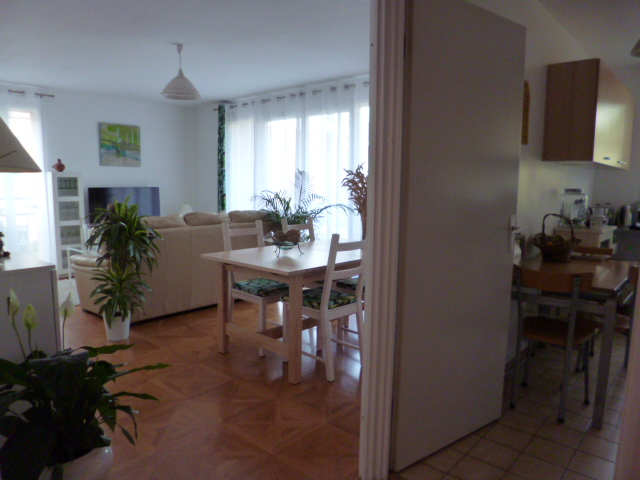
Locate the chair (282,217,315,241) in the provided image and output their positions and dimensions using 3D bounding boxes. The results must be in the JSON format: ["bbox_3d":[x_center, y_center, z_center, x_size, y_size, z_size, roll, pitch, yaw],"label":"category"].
[{"bbox_3d":[-0.033,0.289,3.993,0.500,0.950,0.410,7,10,42],"label":"chair"}]

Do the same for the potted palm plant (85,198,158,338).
[{"bbox_3d":[-1.601,0.220,3.658,0.570,1.140,0.560,-3,8,-24],"label":"potted palm plant"}]

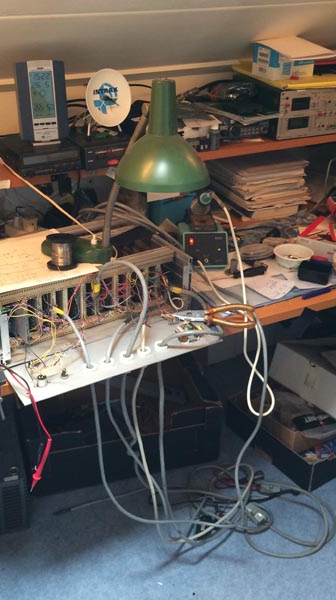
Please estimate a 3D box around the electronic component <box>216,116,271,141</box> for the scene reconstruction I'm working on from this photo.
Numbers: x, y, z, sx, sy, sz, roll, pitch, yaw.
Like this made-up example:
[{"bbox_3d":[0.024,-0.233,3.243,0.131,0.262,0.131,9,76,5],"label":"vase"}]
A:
[{"bbox_3d":[0.180,-0.514,1.955,0.160,0.050,0.180,-11,31,-21],"label":"electronic component"}]

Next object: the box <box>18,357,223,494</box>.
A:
[{"bbox_3d":[-0.180,0.397,2.321,0.615,0.227,0.400,-8,28,-14],"label":"box"}]

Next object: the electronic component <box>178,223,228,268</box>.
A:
[{"bbox_3d":[0.093,-0.143,1.707,0.107,0.094,0.100,-1,27,-2],"label":"electronic component"}]

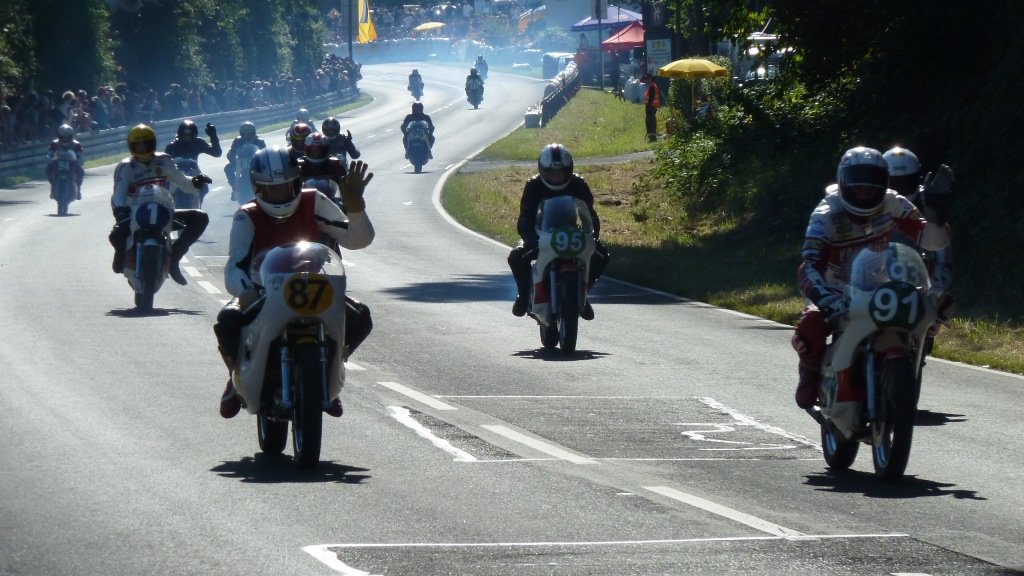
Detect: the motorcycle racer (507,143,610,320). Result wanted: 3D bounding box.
[{"bbox_3d":[0.352,-0.424,50.400,0.750,1.310,0.880,0,2,-6],"label":"motorcycle racer"}]

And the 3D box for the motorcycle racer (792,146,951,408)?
[{"bbox_3d":[1.820,-0.053,33.700,0.760,1.310,0.880,0,2,-9],"label":"motorcycle racer"}]

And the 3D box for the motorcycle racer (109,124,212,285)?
[{"bbox_3d":[-3.206,-0.761,60.700,0.930,1.430,0.880,0,2,-6],"label":"motorcycle racer"}]

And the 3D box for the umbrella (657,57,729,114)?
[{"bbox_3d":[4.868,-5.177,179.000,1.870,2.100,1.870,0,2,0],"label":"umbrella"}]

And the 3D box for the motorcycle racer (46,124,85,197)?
[{"bbox_3d":[-7.748,-2.204,115.500,0.670,1.320,0.850,0,2,-3],"label":"motorcycle racer"}]

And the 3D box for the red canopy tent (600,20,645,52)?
[{"bbox_3d":[5.484,-10.244,292.000,3.100,3.000,3.100,0,2,-6],"label":"red canopy tent"}]

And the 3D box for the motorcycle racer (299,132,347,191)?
[{"bbox_3d":[-1.936,-0.943,67.100,0.740,1.260,0.880,0,2,-5],"label":"motorcycle racer"}]

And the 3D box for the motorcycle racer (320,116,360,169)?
[{"bbox_3d":[-2.667,-1.901,100.000,0.780,1.340,0.860,0,2,-5],"label":"motorcycle racer"}]

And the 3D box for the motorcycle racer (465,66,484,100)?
[{"bbox_3d":[-1.409,-7.644,250.000,0.700,1.260,0.850,0,2,-1],"label":"motorcycle racer"}]

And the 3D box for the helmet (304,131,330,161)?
[{"bbox_3d":[-1.958,-1.412,66.900,0.250,0.280,0.320,0,2,-5],"label":"helmet"}]

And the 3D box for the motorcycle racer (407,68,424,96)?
[{"bbox_3d":[-4.524,-9.610,312.000,0.780,1.310,0.850,0,2,-3],"label":"motorcycle racer"}]

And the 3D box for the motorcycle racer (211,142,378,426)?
[{"bbox_3d":[-1.150,-0.029,35.200,0.830,1.420,0.880,0,2,-8],"label":"motorcycle racer"}]

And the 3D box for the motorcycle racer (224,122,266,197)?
[{"bbox_3d":[-4.468,-2.145,112.000,0.720,1.320,0.850,0,2,-6],"label":"motorcycle racer"}]

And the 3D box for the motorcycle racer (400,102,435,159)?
[{"bbox_3d":[-2.260,-3.786,160.000,0.810,1.340,0.870,0,2,-1],"label":"motorcycle racer"}]

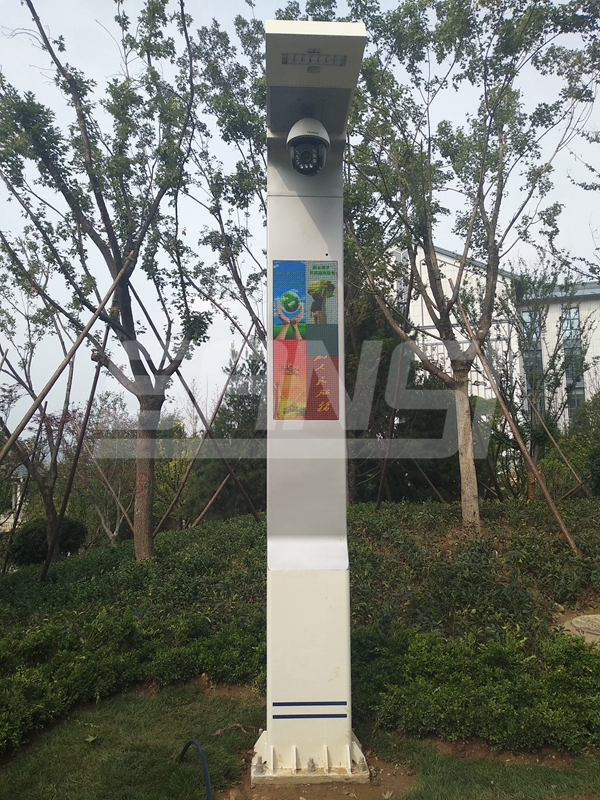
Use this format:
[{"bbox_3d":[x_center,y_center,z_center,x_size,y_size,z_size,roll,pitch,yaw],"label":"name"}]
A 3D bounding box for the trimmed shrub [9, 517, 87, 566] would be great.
[{"bbox_3d":[-3.572,2.009,8.500,1.040,0.740,1.020,2,-7,-22],"label":"trimmed shrub"}]

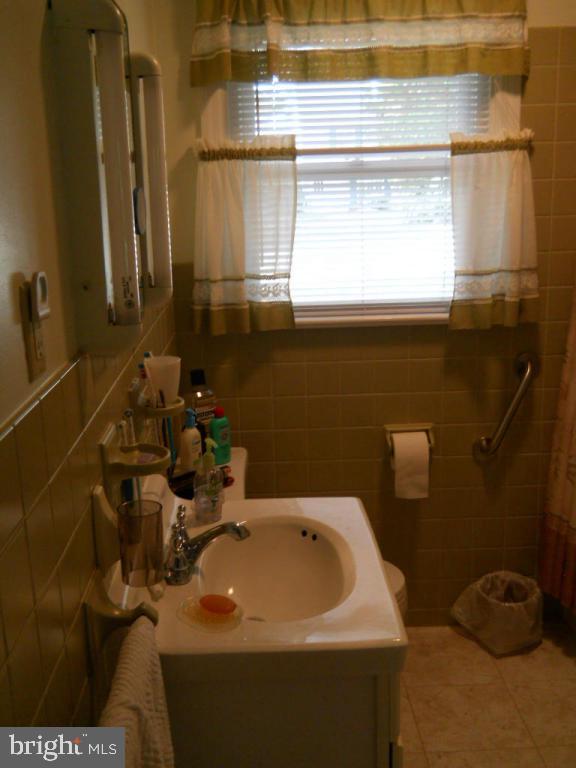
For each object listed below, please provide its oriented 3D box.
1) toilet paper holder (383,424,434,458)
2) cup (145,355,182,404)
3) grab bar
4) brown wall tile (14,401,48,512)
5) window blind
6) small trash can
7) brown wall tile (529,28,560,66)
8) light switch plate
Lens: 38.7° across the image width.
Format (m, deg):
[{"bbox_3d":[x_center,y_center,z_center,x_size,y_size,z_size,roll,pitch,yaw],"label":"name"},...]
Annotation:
[{"bbox_3d":[0.393,0.183,2.642,0.162,0.106,0.090,-2,14,-2],"label":"toilet paper holder"},{"bbox_3d":[-0.251,-0.005,1.649,0.073,0.097,0.073,-2,14,-2],"label":"cup"},{"bbox_3d":[0.707,0.084,2.637,0.075,0.373,0.072,24,12,-8],"label":"grab bar"},{"bbox_3d":[-0.293,0.081,0.940,0.010,0.108,0.108,-2,14,-2],"label":"brown wall tile"},{"bbox_3d":[0.222,-0.615,2.511,0.782,0.866,0.045,-2,14,-2],"label":"window blind"},{"bbox_3d":[0.701,0.759,2.722,0.250,0.218,0.222,1,14,9],"label":"small trash can"},{"bbox_3d":[0.747,-0.988,2.410,0.107,0.109,0.010,-2,14,-2],"label":"brown wall tile"},{"bbox_3d":[-0.302,-0.064,0.973,0.011,0.116,0.071,-2,14,-2],"label":"light switch plate"}]

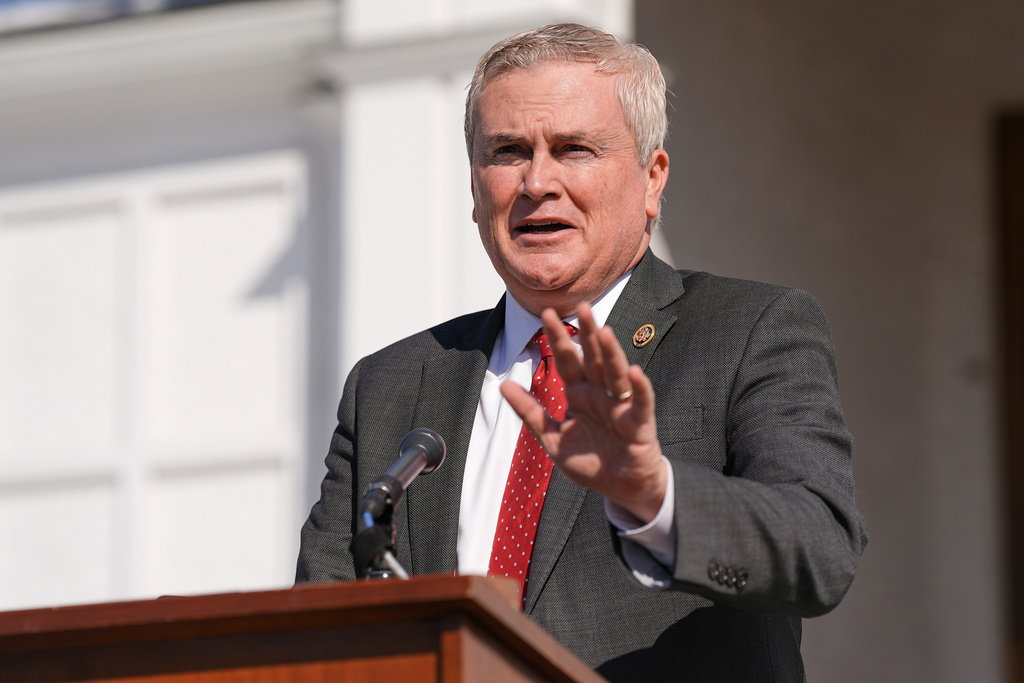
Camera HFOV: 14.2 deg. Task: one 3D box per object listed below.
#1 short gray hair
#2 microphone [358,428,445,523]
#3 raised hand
[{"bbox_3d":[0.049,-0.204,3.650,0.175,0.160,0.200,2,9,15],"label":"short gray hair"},{"bbox_3d":[-0.091,0.111,3.330,0.038,0.038,0.150,3,20,16],"label":"microphone"},{"bbox_3d":[0.060,0.059,3.320,0.127,0.178,0.080,-10,16,14],"label":"raised hand"}]

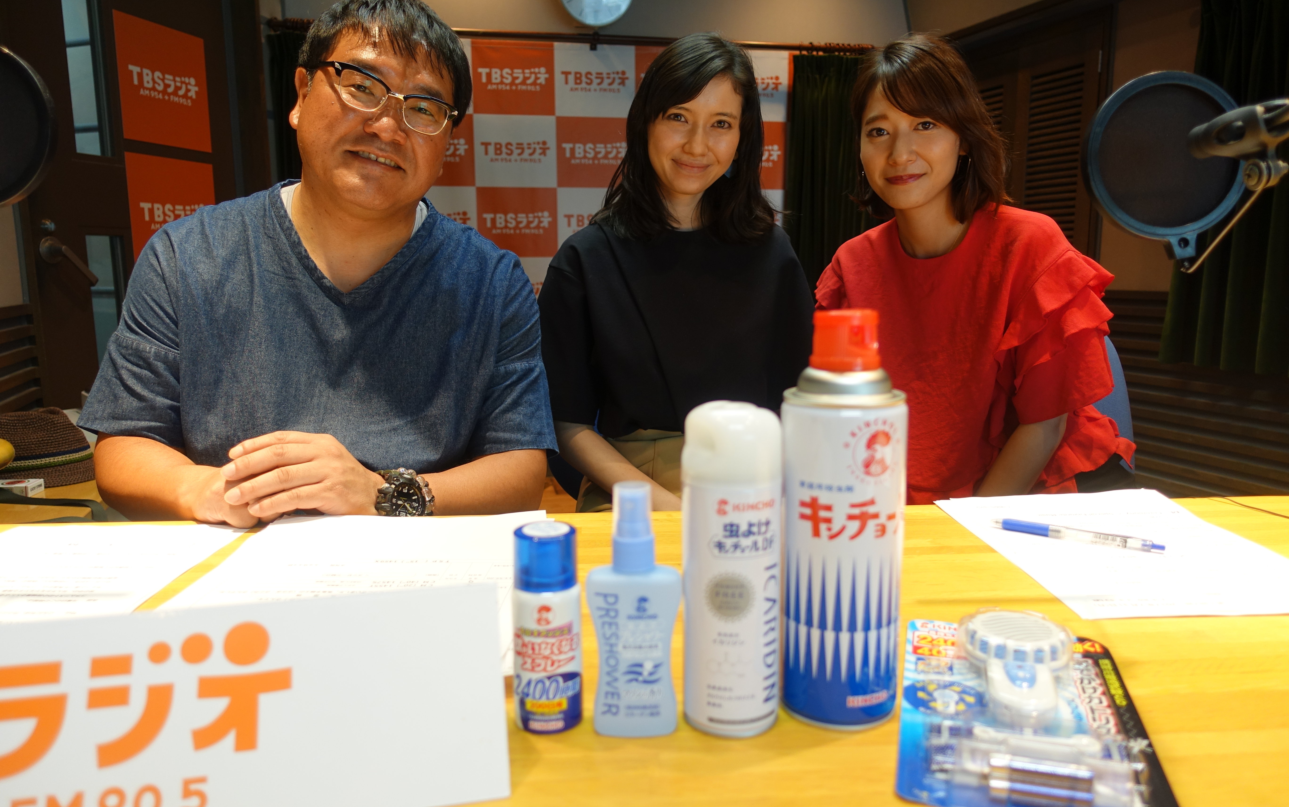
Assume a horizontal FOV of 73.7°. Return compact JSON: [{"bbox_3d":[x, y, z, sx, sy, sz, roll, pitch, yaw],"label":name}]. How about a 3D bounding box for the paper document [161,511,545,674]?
[{"bbox_3d":[-0.230,0.146,0.713,0.295,0.008,0.380,-2,8,-9],"label":"paper document"}]

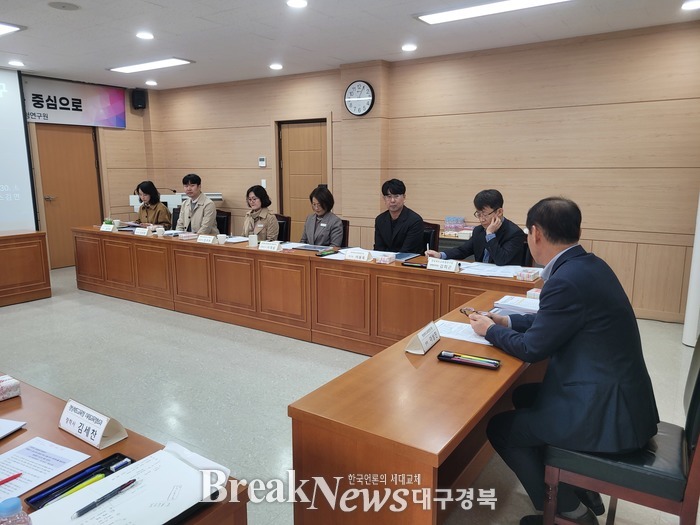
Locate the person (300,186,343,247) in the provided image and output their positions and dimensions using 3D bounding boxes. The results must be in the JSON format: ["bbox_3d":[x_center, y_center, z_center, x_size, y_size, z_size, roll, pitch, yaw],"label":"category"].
[{"bbox_3d":[-0.295,-0.078,5.087,0.500,1.265,0.720,7,13,33],"label":"person"}]

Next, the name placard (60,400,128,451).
[{"bbox_3d":[-0.721,0.440,1.468,0.212,0.077,0.088,7,13,33],"label":"name placard"}]

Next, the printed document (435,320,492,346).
[{"bbox_3d":[0.489,0.298,2.288,0.305,0.006,0.215,6,12,33],"label":"printed document"}]

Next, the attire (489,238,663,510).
[{"bbox_3d":[0.835,0.452,2.031,0.670,1.040,0.520,8,14,39],"label":"attire"}]

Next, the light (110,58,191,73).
[{"bbox_3d":[-2.430,-2.385,6.372,1.263,0.060,0.291,7,13,33],"label":"light"}]

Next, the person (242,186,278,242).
[{"bbox_3d":[-0.985,-0.161,5.541,0.500,1.270,0.720,7,13,33],"label":"person"}]

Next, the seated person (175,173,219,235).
[{"bbox_3d":[-1.799,-0.311,6.068,0.560,1.380,0.740,4,12,24],"label":"seated person"}]

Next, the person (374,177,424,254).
[{"bbox_3d":[0.381,-0.052,4.575,0.540,1.320,0.750,6,12,33],"label":"person"}]

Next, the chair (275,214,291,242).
[{"bbox_3d":[-0.978,-0.038,5.756,0.490,0.950,0.570,7,13,33],"label":"chair"}]

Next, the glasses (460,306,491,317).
[{"bbox_3d":[0.551,0.222,2.305,0.145,0.045,0.110,6,12,33],"label":"glasses"}]

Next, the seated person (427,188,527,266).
[{"bbox_3d":[1.040,0.077,4.181,0.640,1.280,0.740,7,13,33],"label":"seated person"}]

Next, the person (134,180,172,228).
[{"bbox_3d":[-2.415,-0.339,6.399,0.520,1.260,0.750,6,12,33],"label":"person"}]

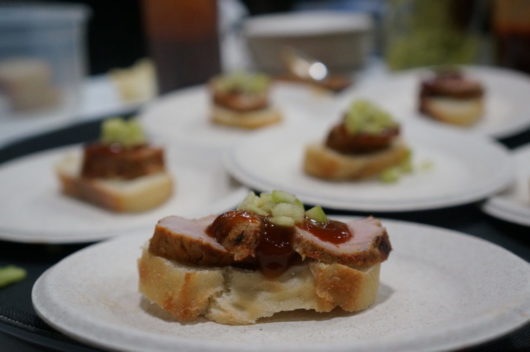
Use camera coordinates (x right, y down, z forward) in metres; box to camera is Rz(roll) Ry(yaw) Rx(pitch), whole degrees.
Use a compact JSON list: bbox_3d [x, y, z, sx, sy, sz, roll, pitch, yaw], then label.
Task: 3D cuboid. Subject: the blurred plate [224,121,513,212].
[{"bbox_3d":[0.053,-0.008,0.327,0.163,0.015,0.163,0,21,0],"label":"blurred plate"}]

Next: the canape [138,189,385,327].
[{"bbox_3d":[0.000,0.022,0.192,0.077,0.037,0.042,-1,8,-4],"label":"canape"}]

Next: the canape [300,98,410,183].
[{"bbox_3d":[0.049,-0.022,0.321,0.052,0.037,0.041,-3,21,-7],"label":"canape"}]

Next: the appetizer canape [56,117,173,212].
[{"bbox_3d":[-0.077,-0.009,0.303,0.051,0.037,0.039,12,24,29],"label":"appetizer canape"}]

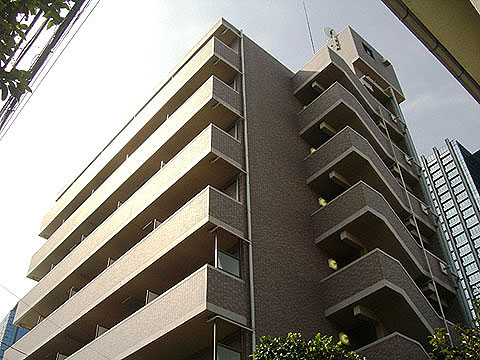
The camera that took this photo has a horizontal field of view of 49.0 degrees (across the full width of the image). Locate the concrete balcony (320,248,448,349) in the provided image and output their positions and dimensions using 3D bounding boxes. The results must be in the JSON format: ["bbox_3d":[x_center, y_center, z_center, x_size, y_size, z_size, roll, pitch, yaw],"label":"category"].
[{"bbox_3d":[4.629,4.357,16.933,2.982,2.669,2.356,30,-51,-29],"label":"concrete balcony"}]

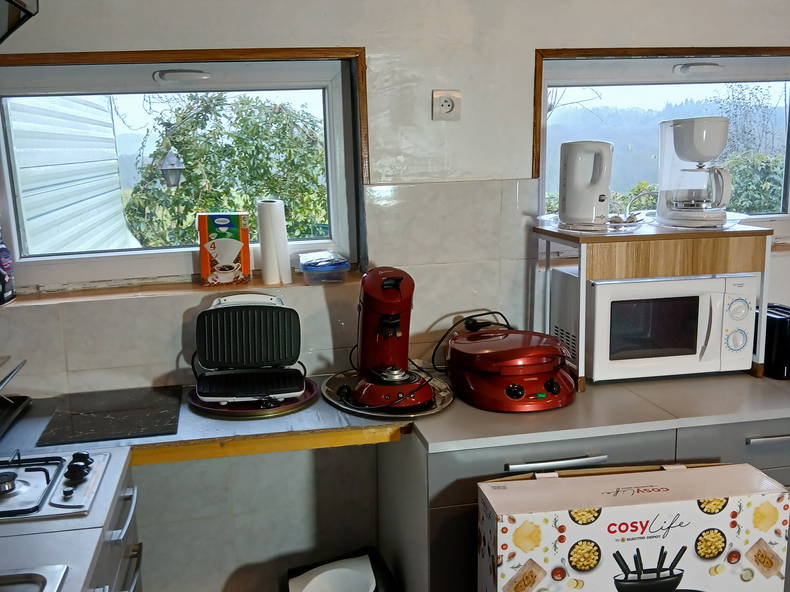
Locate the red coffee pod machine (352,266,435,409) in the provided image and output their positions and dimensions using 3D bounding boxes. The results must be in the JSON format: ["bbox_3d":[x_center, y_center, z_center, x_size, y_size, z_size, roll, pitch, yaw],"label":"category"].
[{"bbox_3d":[-0.017,0.090,1.568,0.205,0.325,0.290,-6,11,-19],"label":"red coffee pod machine"}]

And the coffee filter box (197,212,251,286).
[{"bbox_3d":[-0.505,-0.138,1.763,0.132,0.203,0.065,-4,10,-9],"label":"coffee filter box"}]

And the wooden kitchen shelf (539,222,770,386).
[{"bbox_3d":[0.712,0.012,1.704,0.530,0.399,0.320,-3,10,-7],"label":"wooden kitchen shelf"}]

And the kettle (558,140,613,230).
[{"bbox_3d":[0.520,-0.296,1.618,0.132,0.234,0.165,-5,10,-18],"label":"kettle"}]

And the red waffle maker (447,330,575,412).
[{"bbox_3d":[0.303,0.178,1.571,0.318,0.155,0.332,-2,10,0],"label":"red waffle maker"}]

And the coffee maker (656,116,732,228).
[{"bbox_3d":[0.829,-0.340,1.646,0.205,0.288,0.155,7,14,42],"label":"coffee maker"}]

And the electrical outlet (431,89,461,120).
[{"bbox_3d":[0.147,-0.536,1.668,0.081,0.081,0.020,-3,10,-7],"label":"electrical outlet"}]

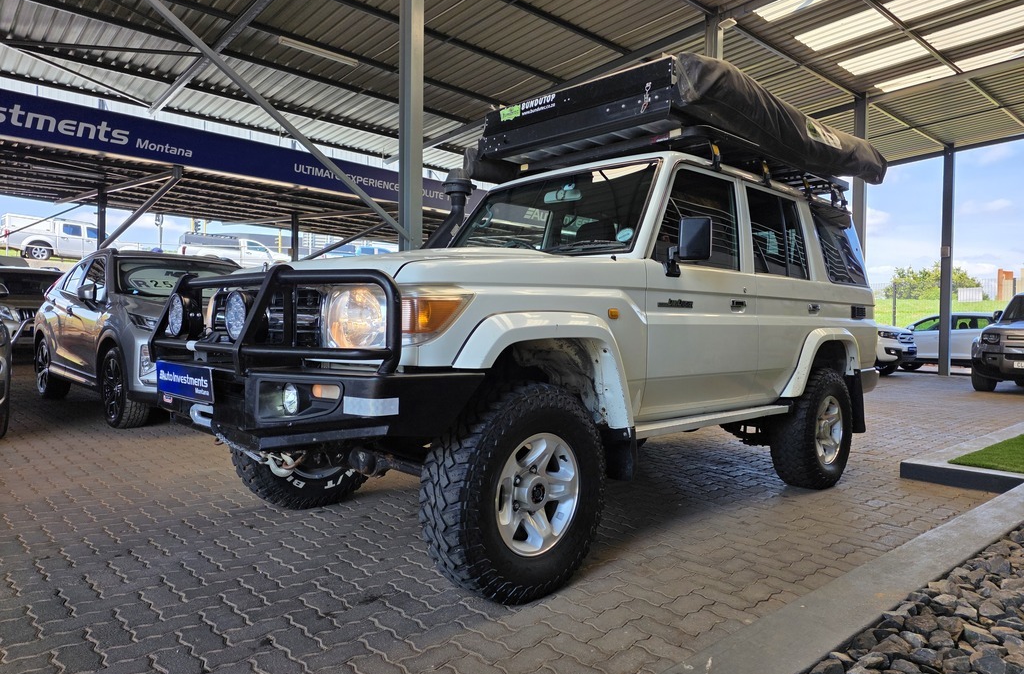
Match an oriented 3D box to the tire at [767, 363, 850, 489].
[{"bbox_3d":[1.961,0.594,4.439,0.775,0.770,0.268,1,1,-45],"label":"tire"}]

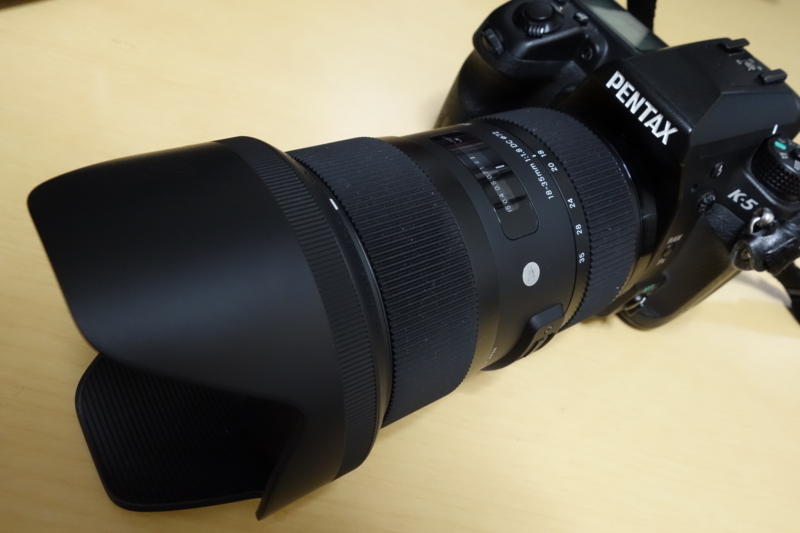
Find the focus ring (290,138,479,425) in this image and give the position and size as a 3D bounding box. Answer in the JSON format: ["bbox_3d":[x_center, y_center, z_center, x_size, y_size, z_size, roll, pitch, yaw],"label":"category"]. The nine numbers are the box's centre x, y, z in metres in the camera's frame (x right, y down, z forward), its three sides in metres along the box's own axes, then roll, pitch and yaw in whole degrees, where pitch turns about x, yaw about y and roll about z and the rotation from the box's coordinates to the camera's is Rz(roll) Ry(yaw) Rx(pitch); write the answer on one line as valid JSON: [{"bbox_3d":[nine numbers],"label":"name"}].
[{"bbox_3d":[-0.016,0.006,0.173,0.026,0.079,0.079,-19,63,-35],"label":"focus ring"}]

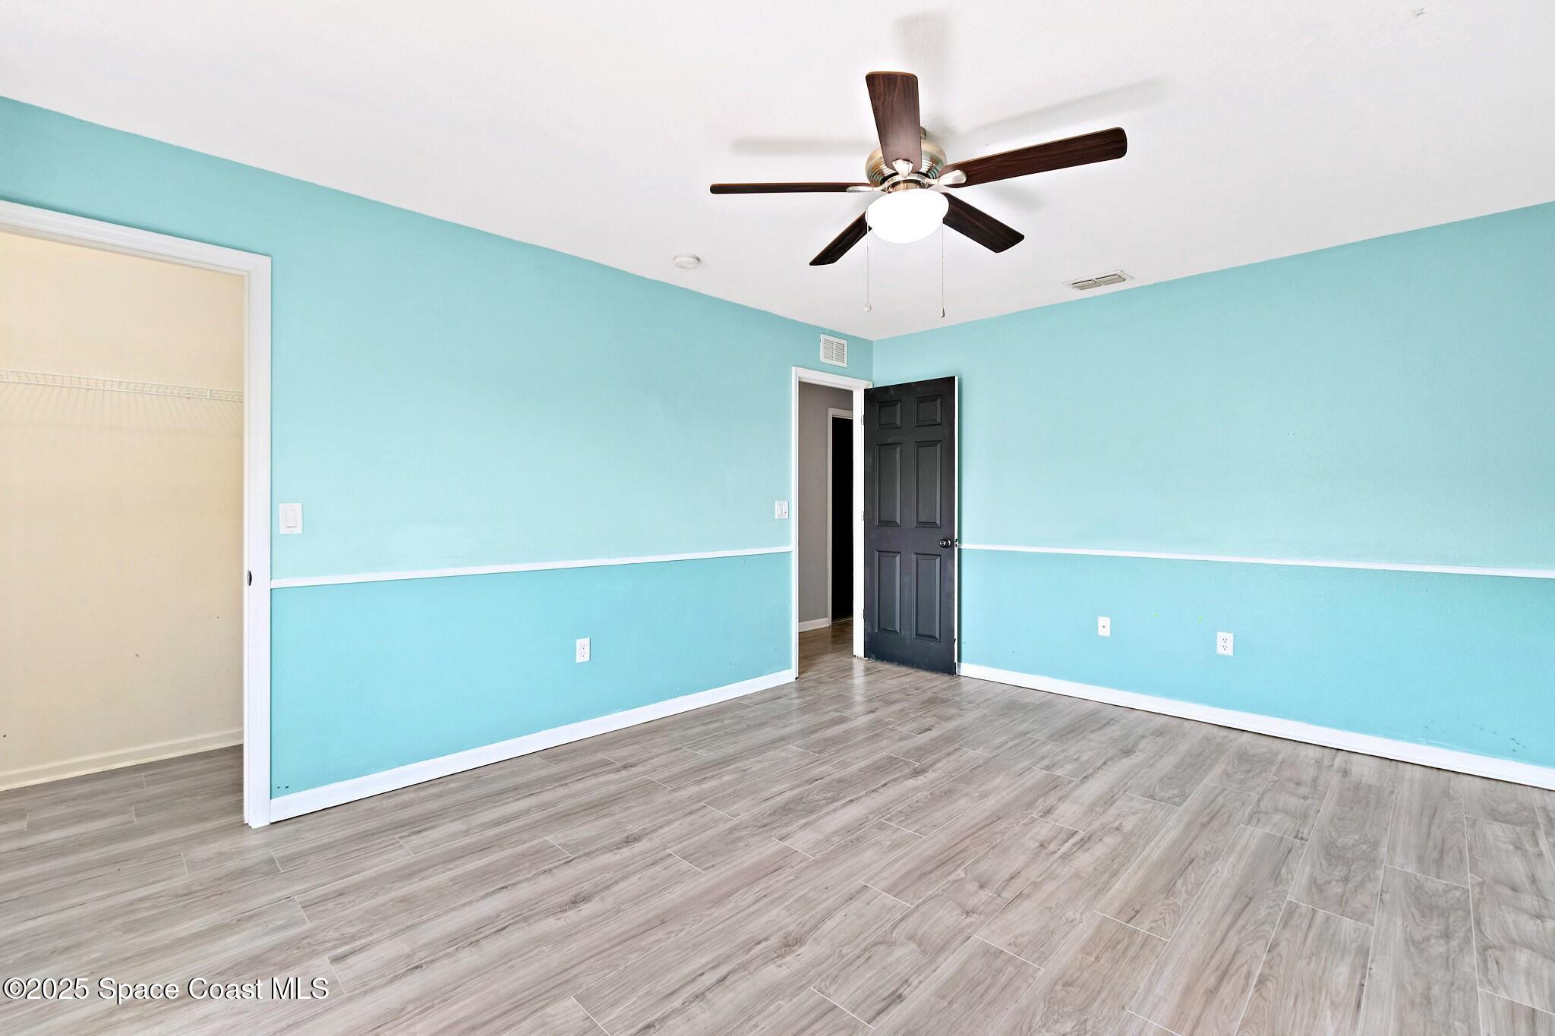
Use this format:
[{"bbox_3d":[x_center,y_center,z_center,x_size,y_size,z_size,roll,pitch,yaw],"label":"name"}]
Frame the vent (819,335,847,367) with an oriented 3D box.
[{"bbox_3d":[0.406,-1.176,4.572,0.285,0.190,0.018,-1,2,-44],"label":"vent"}]

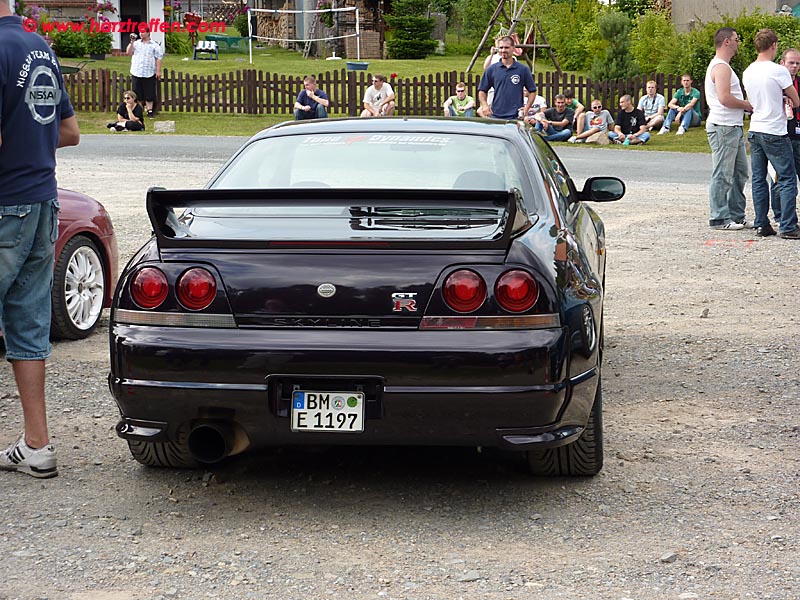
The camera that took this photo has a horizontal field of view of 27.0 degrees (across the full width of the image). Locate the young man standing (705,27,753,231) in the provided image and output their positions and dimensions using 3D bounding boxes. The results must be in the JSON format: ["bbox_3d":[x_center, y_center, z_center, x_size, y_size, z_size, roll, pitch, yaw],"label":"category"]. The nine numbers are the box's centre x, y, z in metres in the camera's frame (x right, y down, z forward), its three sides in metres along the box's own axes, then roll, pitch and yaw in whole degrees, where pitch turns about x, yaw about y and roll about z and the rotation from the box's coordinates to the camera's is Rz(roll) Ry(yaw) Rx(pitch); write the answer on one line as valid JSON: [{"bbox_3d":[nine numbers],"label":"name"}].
[{"bbox_3d":[2.936,-1.539,14.850,0.440,1.790,0.500,-1,8,-4],"label":"young man standing"}]

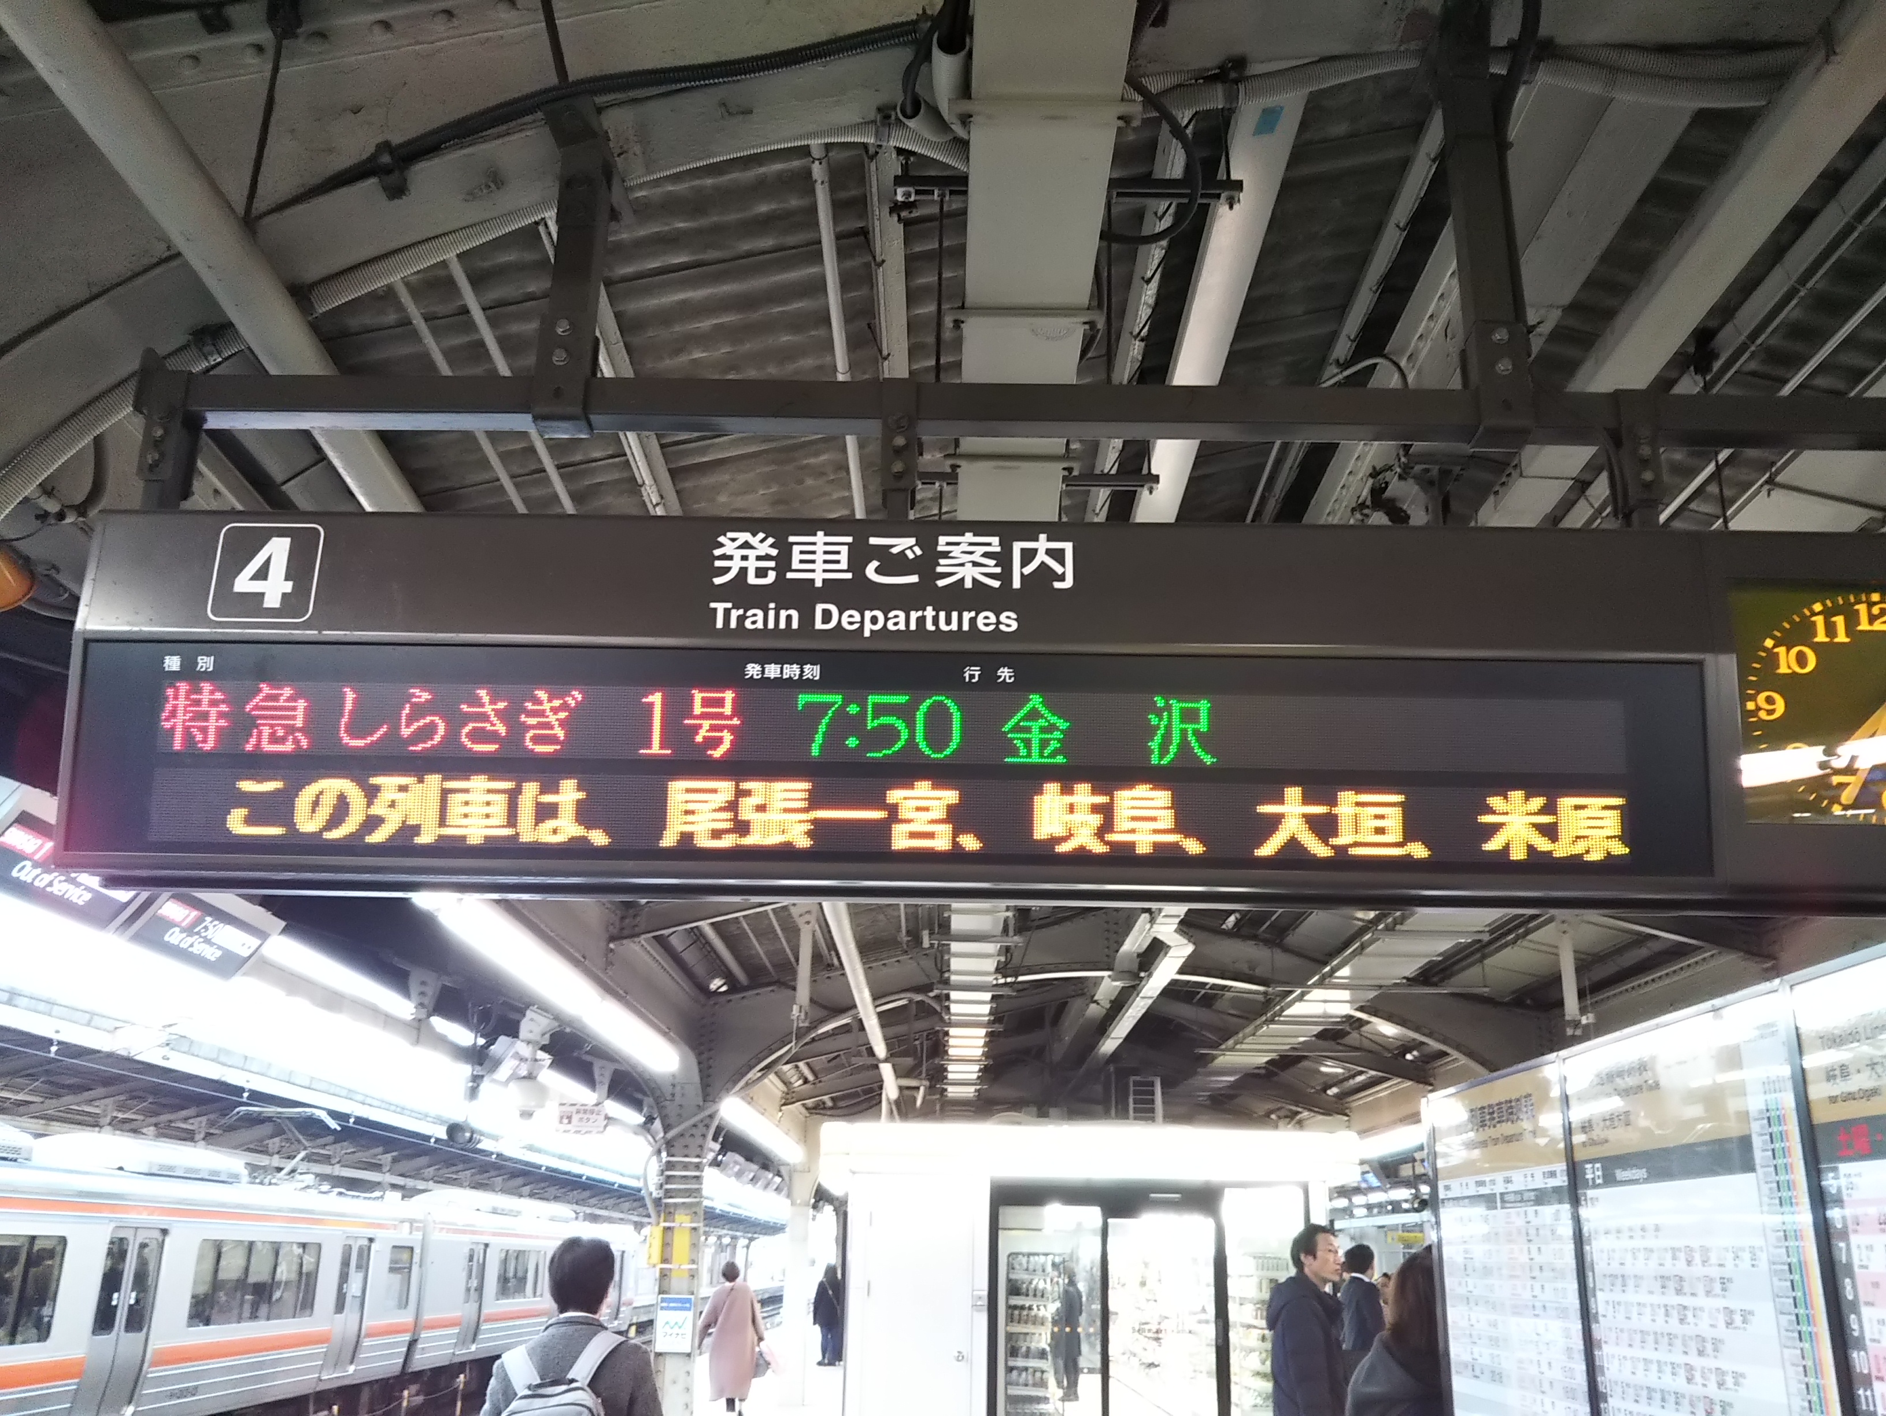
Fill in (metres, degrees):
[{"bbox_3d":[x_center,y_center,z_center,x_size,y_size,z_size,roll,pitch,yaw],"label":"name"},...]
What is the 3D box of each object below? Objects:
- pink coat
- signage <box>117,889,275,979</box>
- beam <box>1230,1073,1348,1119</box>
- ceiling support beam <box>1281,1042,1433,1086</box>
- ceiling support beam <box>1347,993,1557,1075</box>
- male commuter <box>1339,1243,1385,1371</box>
[{"bbox_3d":[-2.295,6.848,17.744,0.660,1.220,0.380,1,-19,0],"label":"pink coat"},{"bbox_3d":[-3.655,1.079,7.986,0.140,0.360,1.200,34,-15,11],"label":"signage"},{"bbox_3d":[3.597,4.110,17.608,1.600,0.220,0.180,13,-18,4],"label":"beam"},{"bbox_3d":[3.611,3.111,14.674,1.600,0.220,0.180,14,-18,5],"label":"ceiling support beam"},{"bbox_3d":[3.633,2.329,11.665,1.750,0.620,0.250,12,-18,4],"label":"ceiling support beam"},{"bbox_3d":[3.121,4.881,12.064,0.500,1.750,0.330,-9,-21,27],"label":"male commuter"}]

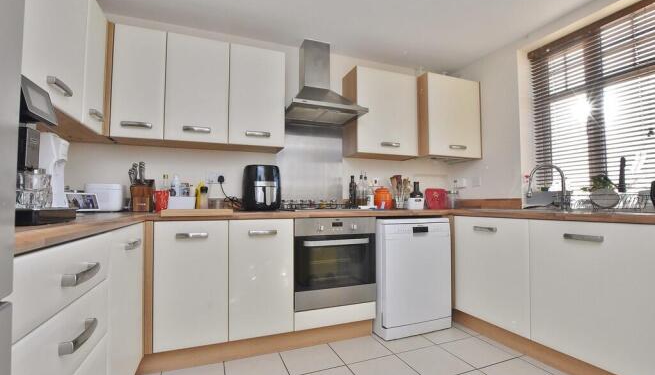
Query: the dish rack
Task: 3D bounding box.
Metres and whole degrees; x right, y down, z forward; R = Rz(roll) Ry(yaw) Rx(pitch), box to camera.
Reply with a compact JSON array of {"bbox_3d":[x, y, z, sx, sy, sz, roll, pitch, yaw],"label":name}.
[{"bbox_3d":[1.655,0.075,1.601,0.270,0.107,0.320,1,-4,-19],"label":"dish rack"}]

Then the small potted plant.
[{"bbox_3d":[1.782,0.030,1.776,0.180,0.232,0.180,1,-4,-19],"label":"small potted plant"}]

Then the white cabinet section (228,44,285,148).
[{"bbox_3d":[-0.559,-0.658,2.146,0.400,0.720,0.320,1,-3,-19],"label":"white cabinet section"}]

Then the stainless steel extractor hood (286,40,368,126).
[{"bbox_3d":[-0.032,-0.948,2.326,0.600,0.691,0.463,1,-4,-19],"label":"stainless steel extractor hood"}]

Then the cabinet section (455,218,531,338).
[{"bbox_3d":[1.397,0.578,2.014,0.580,0.720,0.600,1,-3,-19],"label":"cabinet section"}]

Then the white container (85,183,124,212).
[{"bbox_3d":[-1.413,0.067,1.742,0.180,0.172,0.170,2,-3,-24],"label":"white container"}]

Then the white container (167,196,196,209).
[{"bbox_3d":[-0.972,0.109,1.834,0.155,0.096,0.110,1,-3,-20],"label":"white container"}]

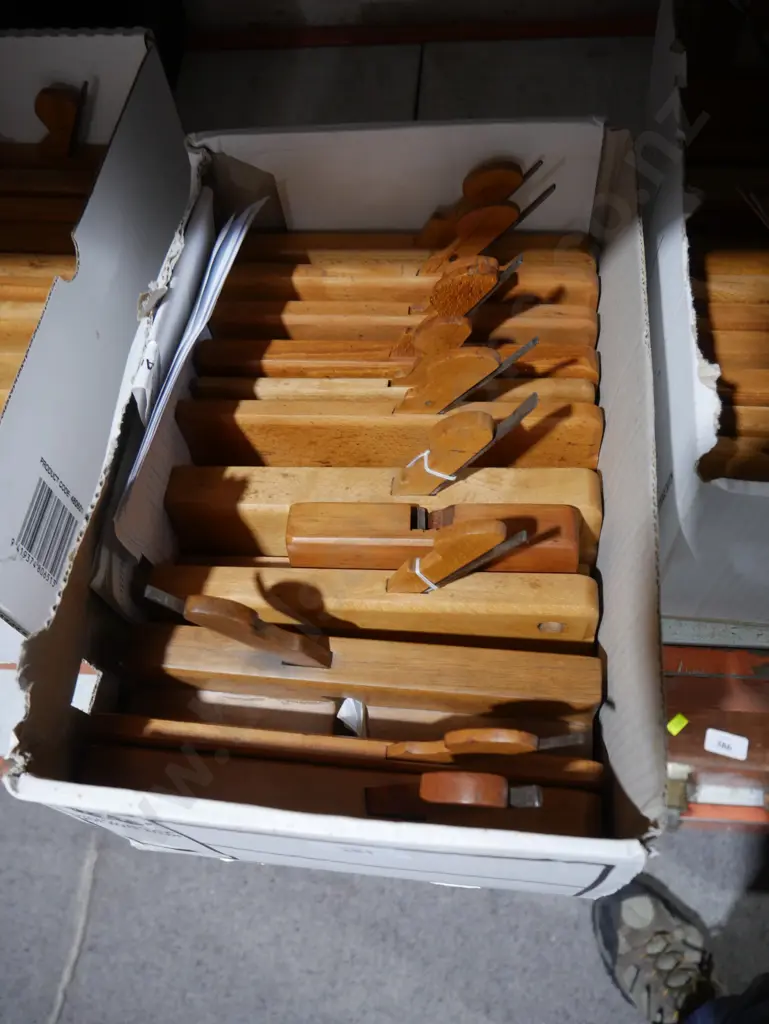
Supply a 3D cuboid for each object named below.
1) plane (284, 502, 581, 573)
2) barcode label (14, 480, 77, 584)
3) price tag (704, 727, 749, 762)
[{"bbox_3d":[0.026,0.021,0.463,0.156,0.048,0.028,1,54,6],"label":"plane"},{"bbox_3d":[-0.181,0.012,0.446,0.001,0.050,0.043,3,62,7],"label":"barcode label"},{"bbox_3d":[0.340,0.231,0.824,0.039,0.001,0.023,13,64,12],"label":"price tag"}]

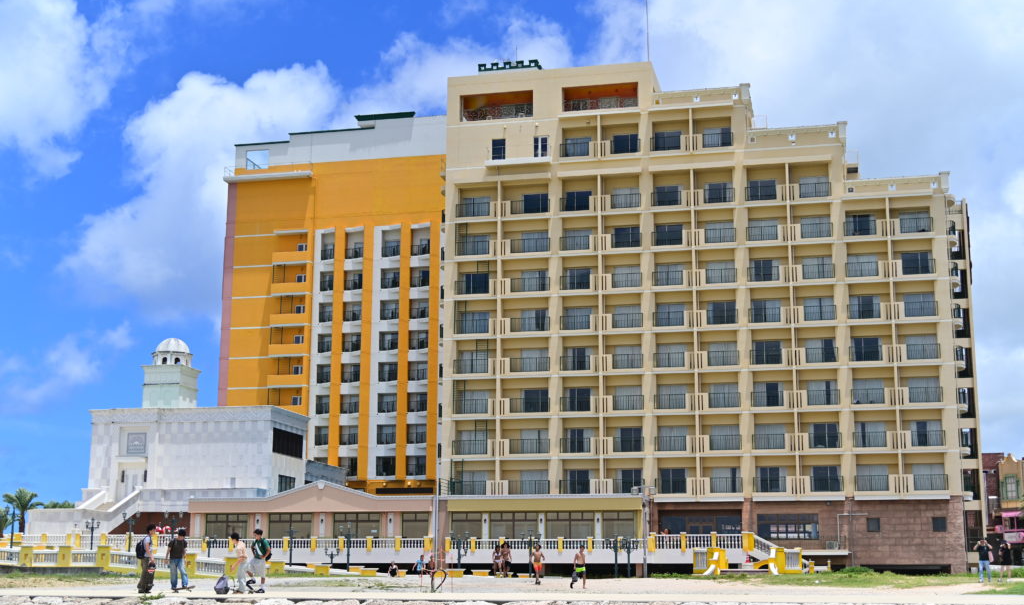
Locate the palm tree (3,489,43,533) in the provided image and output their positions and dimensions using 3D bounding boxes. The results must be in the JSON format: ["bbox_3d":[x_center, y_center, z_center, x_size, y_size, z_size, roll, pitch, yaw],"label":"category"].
[{"bbox_3d":[-43.043,19.698,120.597,3.700,6.111,3.700,0,-11,0],"label":"palm tree"}]

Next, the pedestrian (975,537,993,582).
[{"bbox_3d":[19.411,10.688,56.300,0.720,1.723,0.480,-4,-12,18],"label":"pedestrian"}]

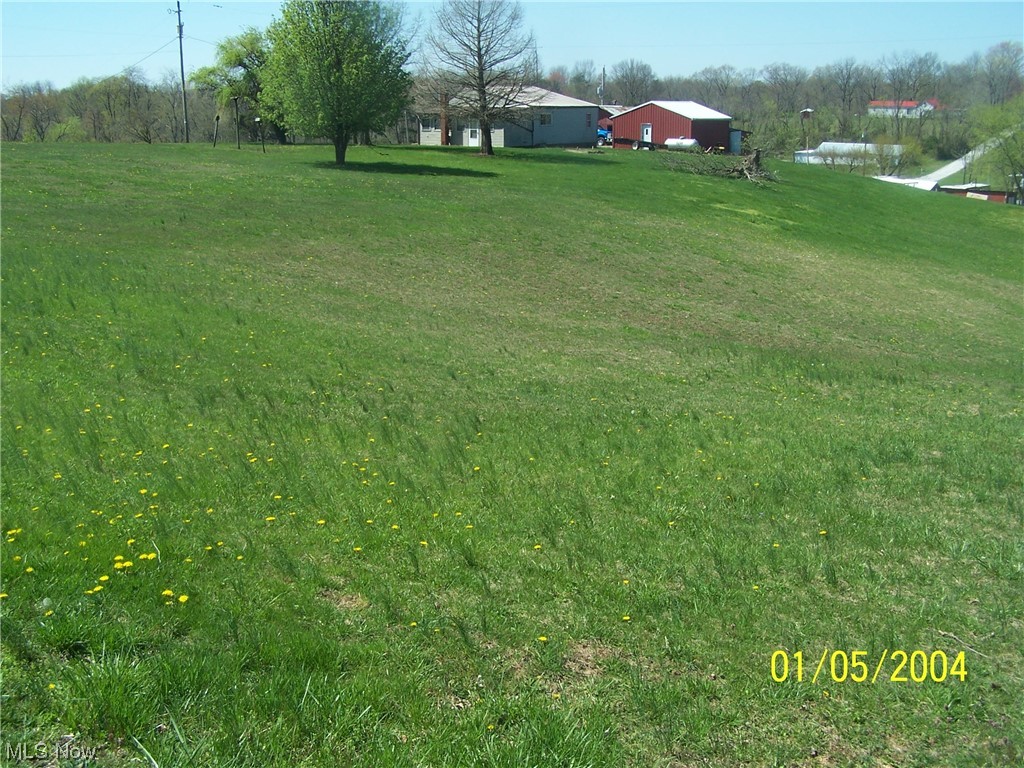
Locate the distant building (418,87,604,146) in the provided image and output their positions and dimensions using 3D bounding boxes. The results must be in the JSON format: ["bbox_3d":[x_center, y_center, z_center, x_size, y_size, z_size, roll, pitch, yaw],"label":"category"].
[{"bbox_3d":[-0.151,-21.683,90.914,8.966,4.599,11.964,11,17,39],"label":"distant building"}]

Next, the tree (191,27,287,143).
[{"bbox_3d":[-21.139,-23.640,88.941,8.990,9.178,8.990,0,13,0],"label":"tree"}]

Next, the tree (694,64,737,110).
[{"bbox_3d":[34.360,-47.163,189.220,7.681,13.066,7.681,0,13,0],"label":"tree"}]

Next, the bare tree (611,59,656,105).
[{"bbox_3d":[20.166,-46.413,184.259,7.639,13.352,7.639,0,13,0],"label":"bare tree"}]

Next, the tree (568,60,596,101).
[{"bbox_3d":[11.040,-43.826,174.595,4.621,12.353,4.621,0,13,0],"label":"tree"}]

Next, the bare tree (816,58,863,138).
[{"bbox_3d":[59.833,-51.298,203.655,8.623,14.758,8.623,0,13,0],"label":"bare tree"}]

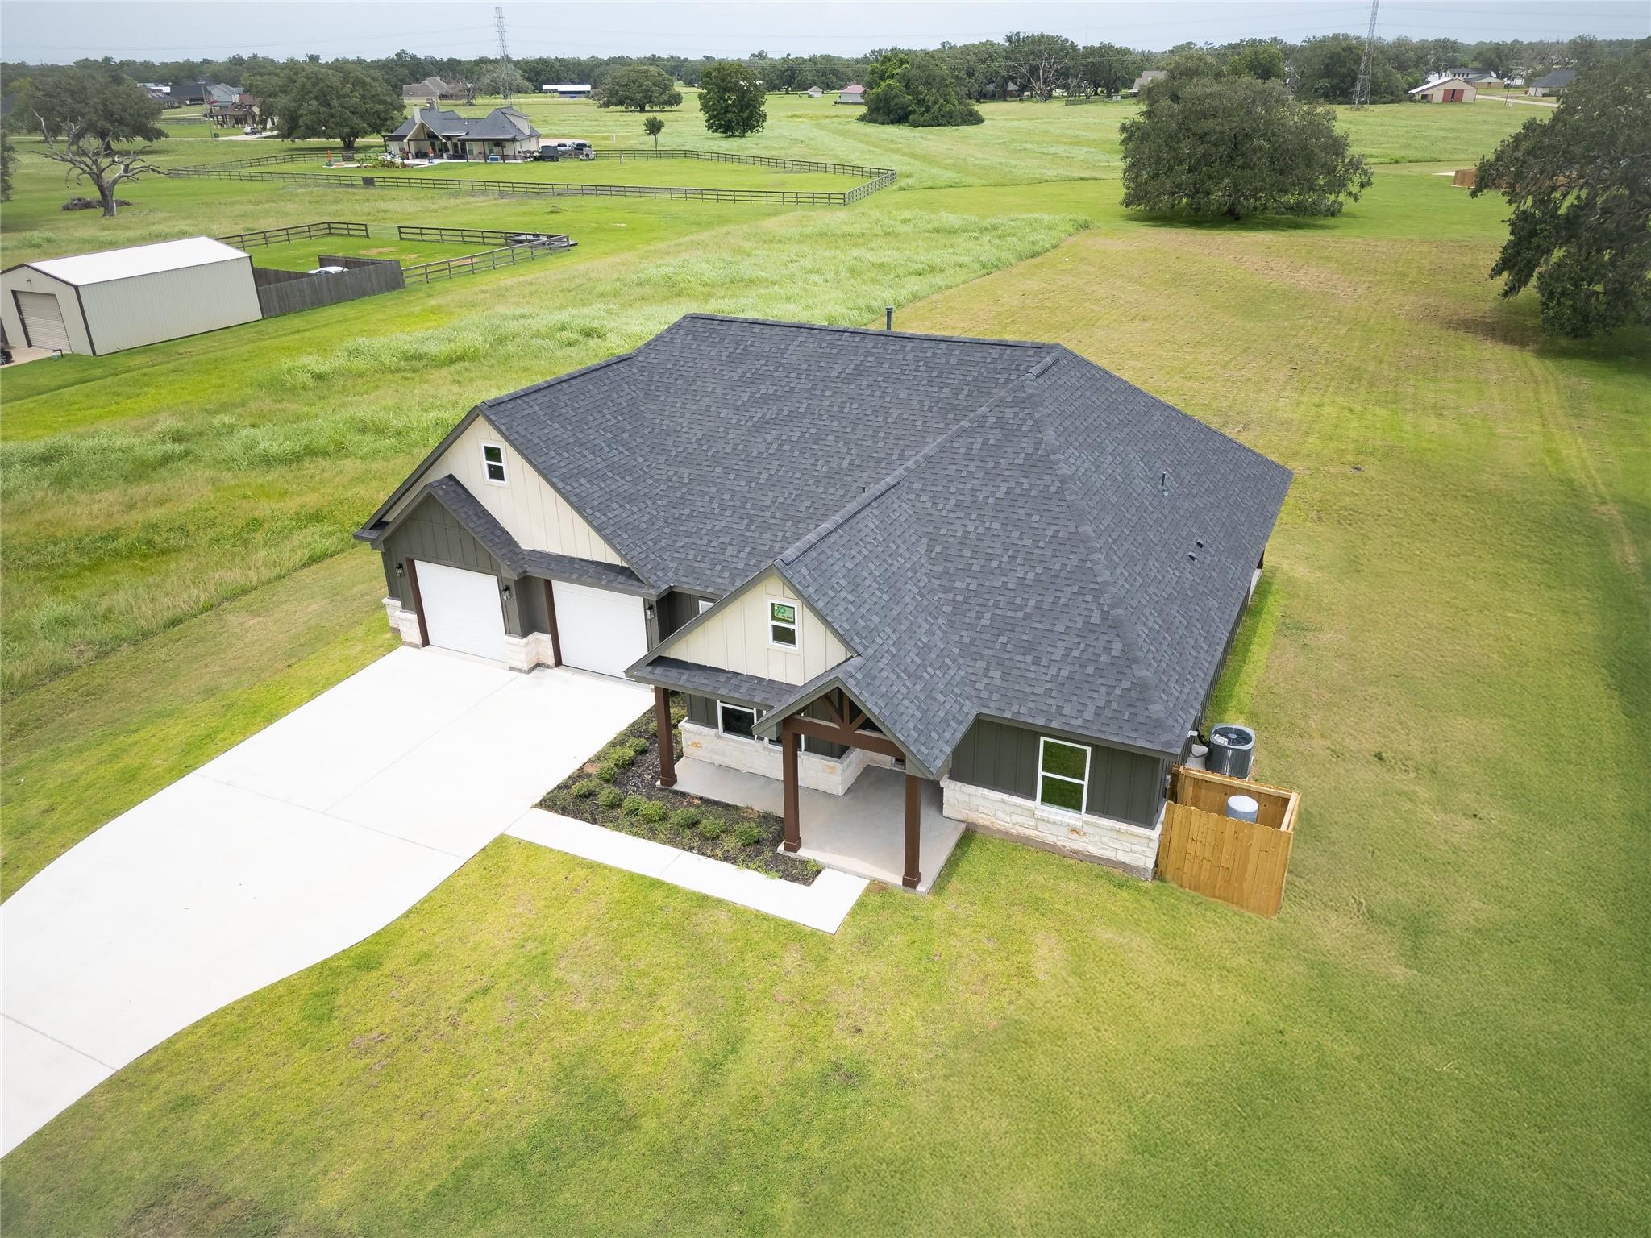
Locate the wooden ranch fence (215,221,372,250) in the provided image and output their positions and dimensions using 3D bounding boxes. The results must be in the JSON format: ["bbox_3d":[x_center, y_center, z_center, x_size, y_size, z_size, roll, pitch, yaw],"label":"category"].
[{"bbox_3d":[-48.136,-34.409,103.715,4.950,1.270,13.200,11,28,24],"label":"wooden ranch fence"}]

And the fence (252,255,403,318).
[{"bbox_3d":[-36.747,-23.012,78.934,8.500,1.830,11.900,11,28,24],"label":"fence"}]

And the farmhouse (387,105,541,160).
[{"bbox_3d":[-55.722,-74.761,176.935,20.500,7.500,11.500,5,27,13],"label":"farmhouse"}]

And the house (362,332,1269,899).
[{"bbox_3d":[-0.516,-3.111,29.236,21.400,7.800,18.800,11,28,24],"label":"house"}]

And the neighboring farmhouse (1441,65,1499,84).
[{"bbox_3d":[249.806,-209.478,442.963,19.500,7.200,10.000,5,27,13],"label":"neighboring farmhouse"}]

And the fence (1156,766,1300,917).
[{"bbox_3d":[7.336,4.010,20.989,2.250,1.830,1.300,11,28,24],"label":"fence"}]

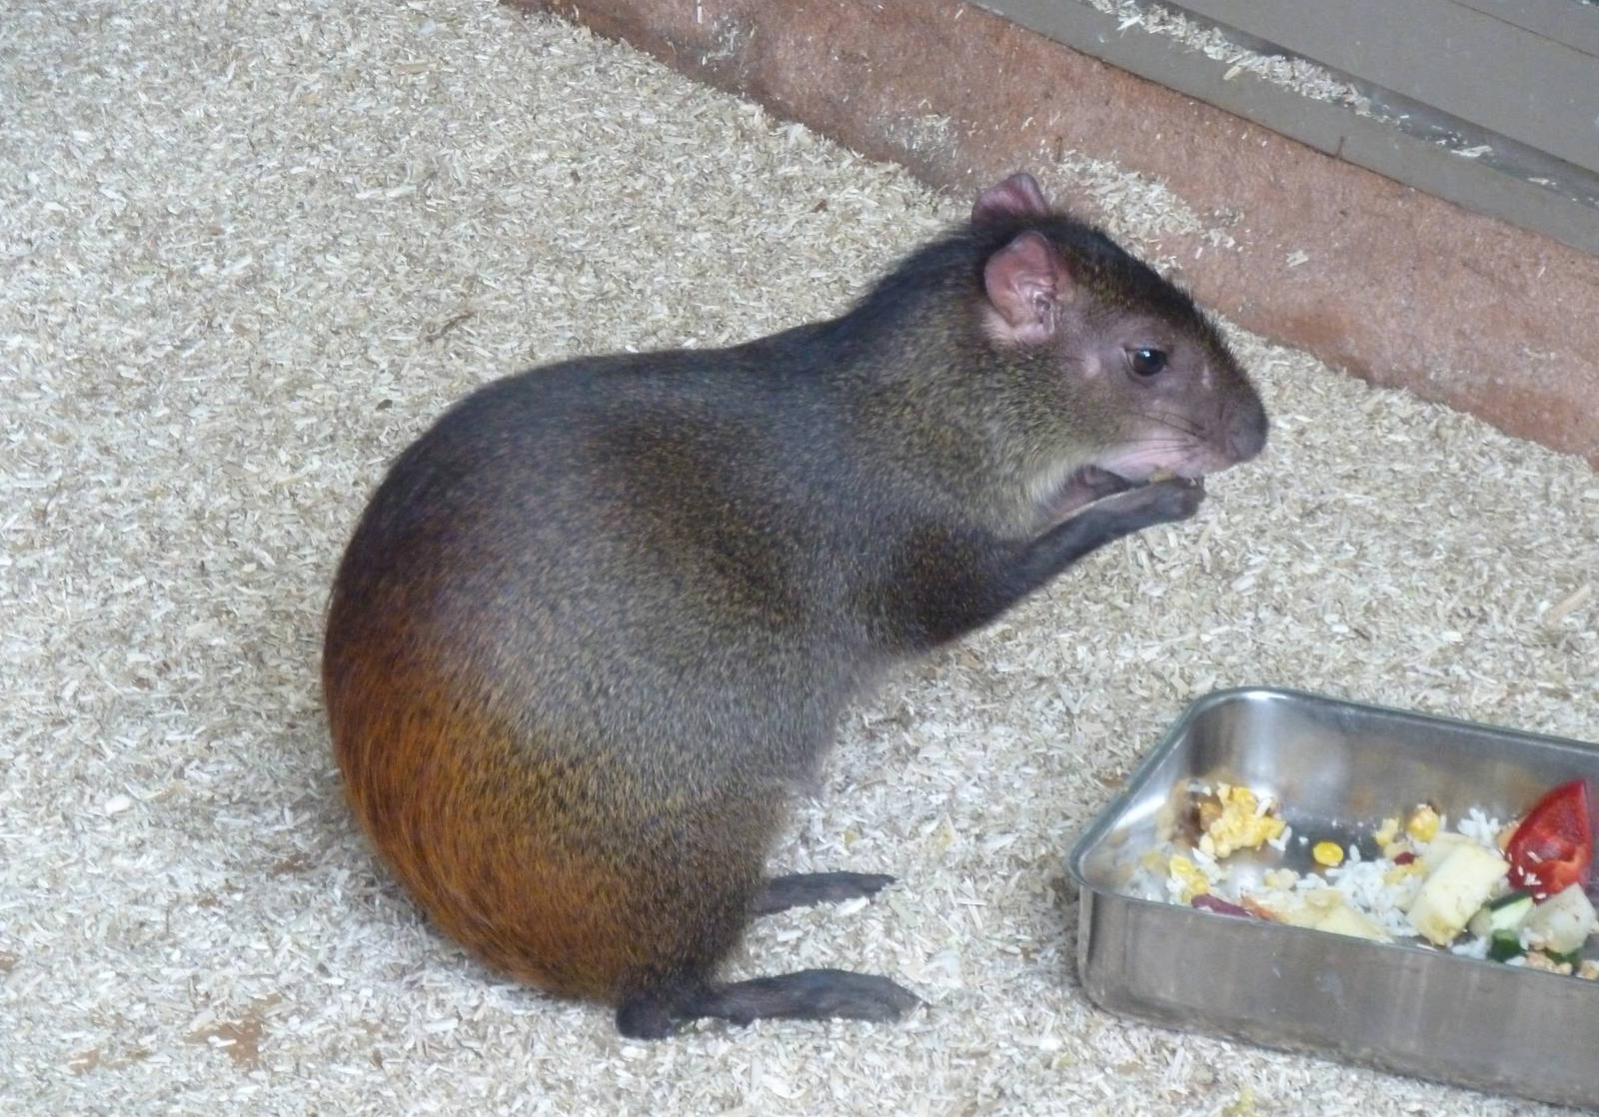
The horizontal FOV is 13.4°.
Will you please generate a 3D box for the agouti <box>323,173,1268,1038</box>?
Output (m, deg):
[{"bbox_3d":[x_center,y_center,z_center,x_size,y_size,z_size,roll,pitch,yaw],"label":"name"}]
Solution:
[{"bbox_3d":[-0.002,0.013,2.500,0.350,0.305,0.165,-4,29,-7],"label":"agouti"}]

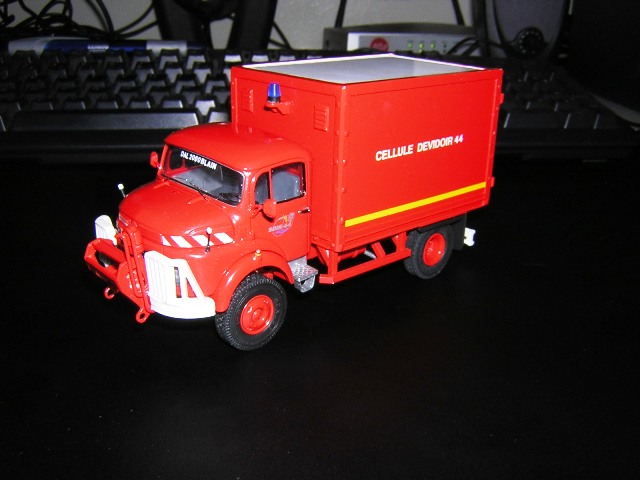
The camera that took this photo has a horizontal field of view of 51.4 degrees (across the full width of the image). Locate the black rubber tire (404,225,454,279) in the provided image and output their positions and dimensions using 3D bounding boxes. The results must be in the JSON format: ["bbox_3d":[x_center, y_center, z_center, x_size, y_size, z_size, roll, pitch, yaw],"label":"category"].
[{"bbox_3d":[0.040,0.003,0.246,0.024,0.024,0.006,-16,27,-38],"label":"black rubber tire"}]

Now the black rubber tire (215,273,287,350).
[{"bbox_3d":[-0.020,0.021,0.196,0.024,0.024,0.006,-16,27,-38],"label":"black rubber tire"}]

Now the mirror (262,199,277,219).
[{"bbox_3d":[-0.013,-0.009,0.178,0.002,0.005,0.004,-16,27,-38],"label":"mirror"}]

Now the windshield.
[{"bbox_3d":[-0.036,-0.019,0.199,0.003,0.009,0.043,-4,19,-42],"label":"windshield"}]

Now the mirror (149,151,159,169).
[{"bbox_3d":[-0.056,-0.027,0.224,0.002,0.005,0.004,-16,27,-38],"label":"mirror"}]

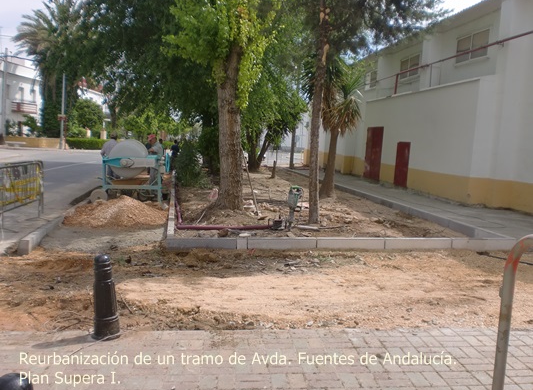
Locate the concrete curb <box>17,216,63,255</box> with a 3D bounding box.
[{"bbox_3d":[-3.437,0.591,8.383,0.140,0.210,2.400,0,6,-10],"label":"concrete curb"}]

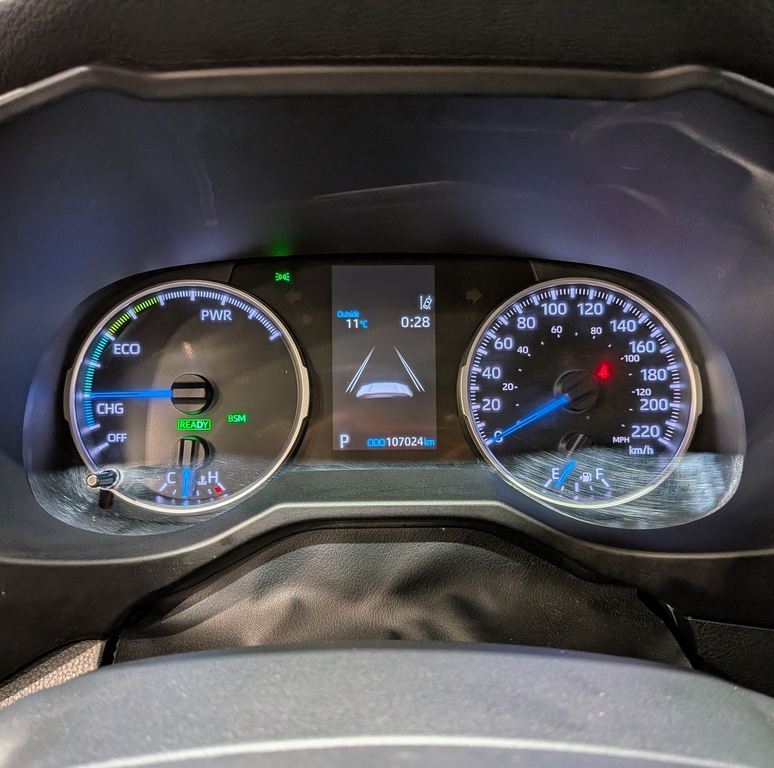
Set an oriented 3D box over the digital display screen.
[{"bbox_3d":[-0.001,-0.013,0.359,0.053,0.093,0.010,-1,-2,0],"label":"digital display screen"}]

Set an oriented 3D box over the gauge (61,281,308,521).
[{"bbox_3d":[-0.099,0.006,0.352,0.119,0.115,0.020,-1,-2,0],"label":"gauge"}]

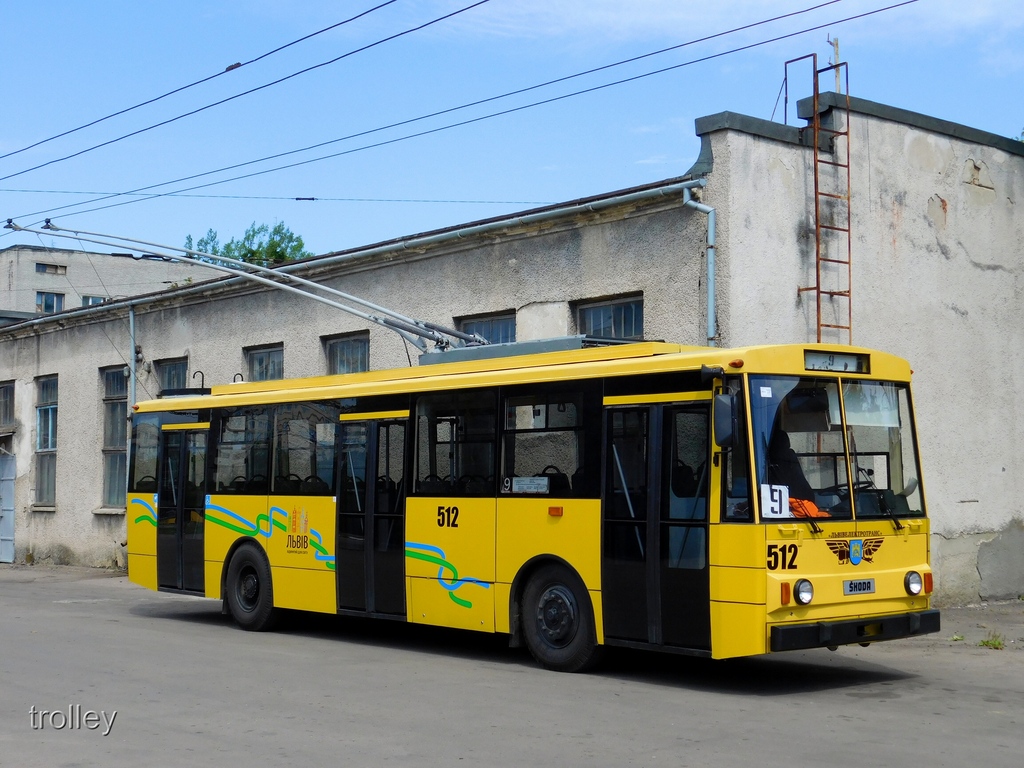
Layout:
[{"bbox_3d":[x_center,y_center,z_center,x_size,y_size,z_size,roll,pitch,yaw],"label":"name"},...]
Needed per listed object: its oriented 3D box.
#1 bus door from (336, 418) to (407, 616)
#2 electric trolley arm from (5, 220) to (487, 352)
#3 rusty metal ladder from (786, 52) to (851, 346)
[{"bbox_3d":[-1.494,1.419,16.362,0.100,2.091,1.312,3,-5,-40],"label":"bus door"},{"bbox_3d":[-3.377,-1.286,18.423,6.700,0.500,0.820,16,2,21],"label":"electric trolley arm"},{"bbox_3d":[3.855,-1.546,18.853,0.700,5.070,0.520,3,-5,-40],"label":"rusty metal ladder"}]

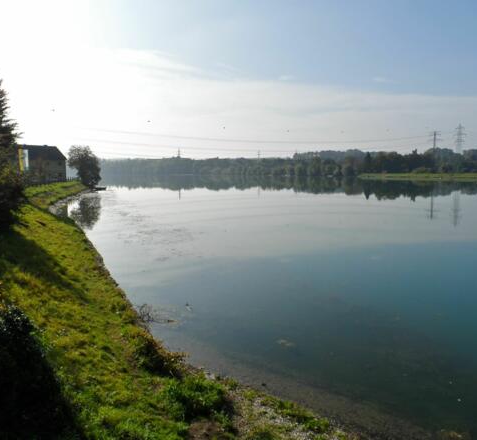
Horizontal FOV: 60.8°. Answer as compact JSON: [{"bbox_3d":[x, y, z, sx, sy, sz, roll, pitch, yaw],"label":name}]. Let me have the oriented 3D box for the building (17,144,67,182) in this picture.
[{"bbox_3d":[-50.849,-13.984,100.721,9.800,8.670,11.500,5,8,36],"label":"building"}]

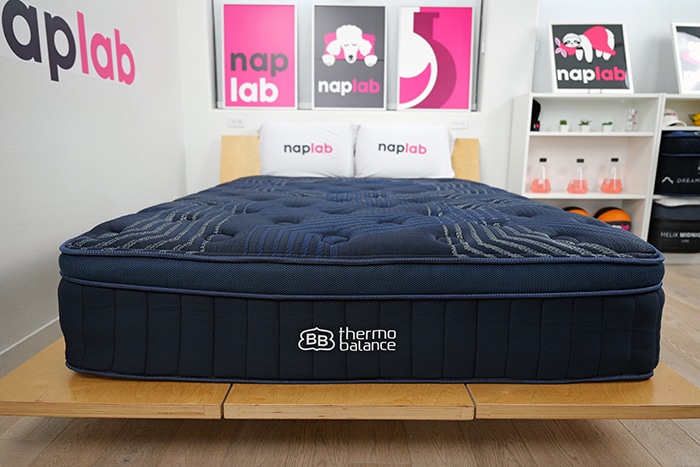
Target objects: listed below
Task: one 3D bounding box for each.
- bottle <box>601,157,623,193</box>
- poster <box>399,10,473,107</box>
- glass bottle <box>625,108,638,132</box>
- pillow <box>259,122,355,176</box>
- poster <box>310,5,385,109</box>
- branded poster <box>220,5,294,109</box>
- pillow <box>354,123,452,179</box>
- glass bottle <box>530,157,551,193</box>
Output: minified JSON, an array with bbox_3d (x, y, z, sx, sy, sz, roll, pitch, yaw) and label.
[{"bbox_3d":[1.726,-0.375,3.053,0.125,0.227,0.125,0,11,-1],"label":"bottle"},{"bbox_3d":[0.573,-1.178,3.139,0.502,0.703,0.022,0,3,-1],"label":"poster"},{"bbox_3d":[1.804,-0.719,2.982,0.073,0.145,0.073,0,11,-1],"label":"glass bottle"},{"bbox_3d":[-0.274,-0.528,2.982,0.625,0.410,0.160,0,-13,-1],"label":"pillow"},{"bbox_3d":[0.000,-1.181,3.134,0.502,0.703,0.022,0,3,-1],"label":"poster"},{"bbox_3d":[-0.597,-1.184,3.128,0.502,0.703,0.022,0,3,-1],"label":"branded poster"},{"bbox_3d":[0.353,-0.522,2.988,0.630,0.410,0.160,0,-13,-1],"label":"pillow"},{"bbox_3d":[1.255,-0.376,3.049,0.125,0.222,0.125,0,11,-1],"label":"glass bottle"}]

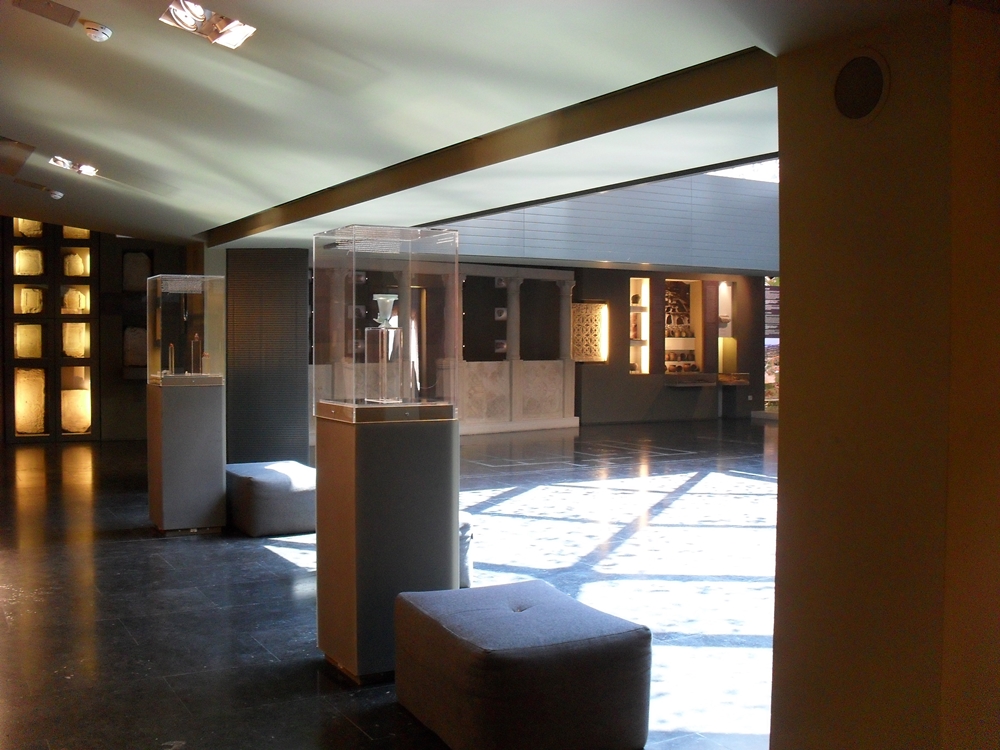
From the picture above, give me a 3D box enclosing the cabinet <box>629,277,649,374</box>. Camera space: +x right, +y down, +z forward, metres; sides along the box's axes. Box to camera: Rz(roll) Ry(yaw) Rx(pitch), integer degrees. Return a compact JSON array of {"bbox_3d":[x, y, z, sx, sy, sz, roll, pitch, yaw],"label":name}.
[{"bbox_3d":[2.389,-0.873,17.992,0.463,1.722,0.284,-1,2,-33],"label":"cabinet"}]

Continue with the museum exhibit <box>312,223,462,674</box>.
[{"bbox_3d":[-0.501,0.331,4.415,0.470,1.886,0.470,-1,2,-30],"label":"museum exhibit"}]

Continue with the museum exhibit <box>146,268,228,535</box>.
[{"bbox_3d":[-2.338,0.222,7.556,0.470,1.886,0.470,-1,2,-30],"label":"museum exhibit"}]

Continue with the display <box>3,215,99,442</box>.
[{"bbox_3d":[-6.318,-0.663,14.352,1.239,3.197,0.398,0,2,-13],"label":"display"}]

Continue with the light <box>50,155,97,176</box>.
[{"bbox_3d":[-3.152,-1.573,7.498,0.320,0.085,0.320,15,-6,-30],"label":"light"}]

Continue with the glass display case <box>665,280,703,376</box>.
[{"bbox_3d":[3.259,-0.881,18.529,0.922,1.736,0.312,-1,2,-33],"label":"glass display case"}]

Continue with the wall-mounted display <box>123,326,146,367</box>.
[{"bbox_3d":[-5.137,-0.397,14.328,0.360,0.564,0.128,0,2,-14],"label":"wall-mounted display"}]

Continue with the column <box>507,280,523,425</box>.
[{"bbox_3d":[0.230,-0.406,16.041,0.220,2.324,0.220,-1,2,-35],"label":"column"}]

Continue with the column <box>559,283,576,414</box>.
[{"bbox_3d":[1.120,-0.439,16.779,0.220,2.319,0.220,-1,2,-35],"label":"column"}]

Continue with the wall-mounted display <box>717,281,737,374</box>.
[{"bbox_3d":[4.168,-0.889,18.986,0.521,1.752,0.284,-1,2,-33],"label":"wall-mounted display"}]

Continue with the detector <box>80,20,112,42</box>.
[{"bbox_3d":[-1.762,-1.496,4.422,0.125,0.051,0.125,15,-6,-30],"label":"detector"}]

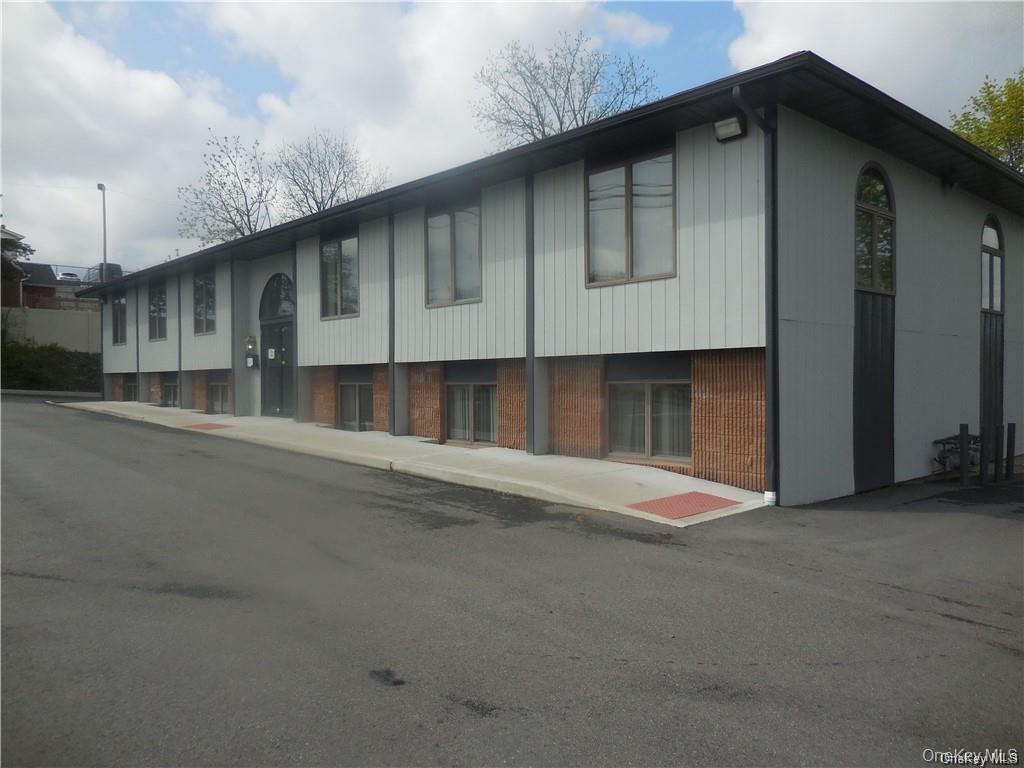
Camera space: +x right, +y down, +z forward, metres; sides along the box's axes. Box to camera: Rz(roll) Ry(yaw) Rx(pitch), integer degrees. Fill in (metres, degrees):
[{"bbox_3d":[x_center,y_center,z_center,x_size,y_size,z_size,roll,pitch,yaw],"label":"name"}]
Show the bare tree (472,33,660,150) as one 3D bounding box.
[{"bbox_3d":[2.187,-7.173,31.073,7.800,14.600,7.800,-1,1,-43],"label":"bare tree"}]

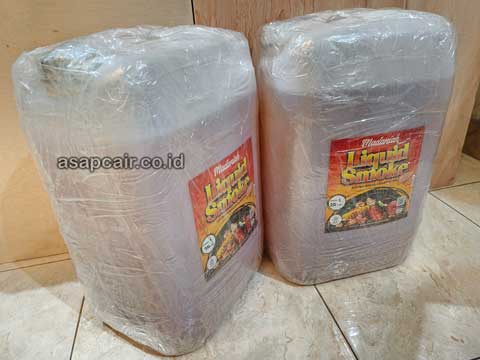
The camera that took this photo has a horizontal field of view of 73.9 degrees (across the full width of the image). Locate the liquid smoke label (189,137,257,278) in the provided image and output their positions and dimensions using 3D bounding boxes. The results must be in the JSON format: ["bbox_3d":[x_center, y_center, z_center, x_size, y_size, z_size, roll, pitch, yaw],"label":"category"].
[{"bbox_3d":[-0.015,0.041,0.482,0.008,0.166,0.155,13,32,29],"label":"liquid smoke label"}]

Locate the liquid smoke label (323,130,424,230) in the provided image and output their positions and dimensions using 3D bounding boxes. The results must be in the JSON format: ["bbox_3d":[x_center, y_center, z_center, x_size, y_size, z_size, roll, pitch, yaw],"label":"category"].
[{"bbox_3d":[0.214,0.004,0.512,0.155,0.166,0.008,-9,28,-9],"label":"liquid smoke label"}]

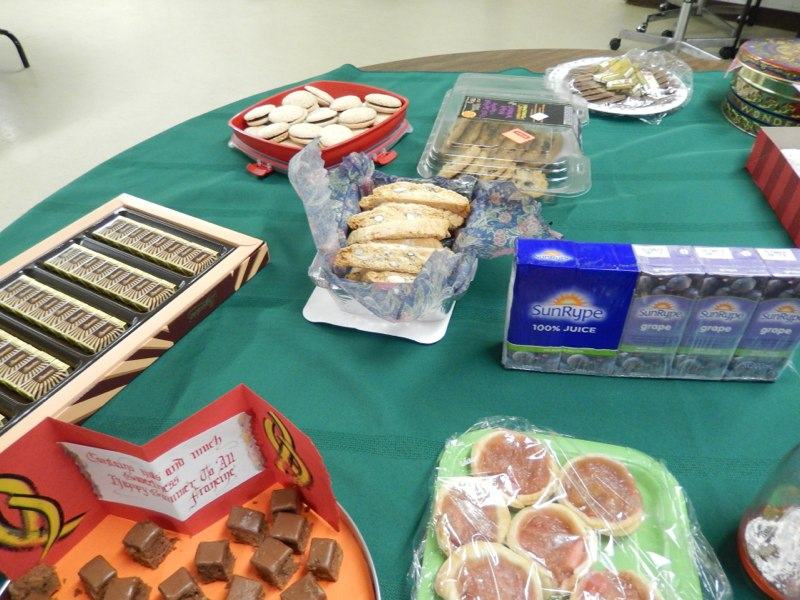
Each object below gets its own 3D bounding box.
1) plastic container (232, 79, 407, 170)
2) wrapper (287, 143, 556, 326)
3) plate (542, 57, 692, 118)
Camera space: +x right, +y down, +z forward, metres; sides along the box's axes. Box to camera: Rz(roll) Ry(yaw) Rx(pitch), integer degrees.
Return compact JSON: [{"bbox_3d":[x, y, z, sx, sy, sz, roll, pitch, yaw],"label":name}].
[{"bbox_3d":[-0.122,-0.268,0.888,0.226,0.053,0.226,25,49,28],"label":"plastic container"},{"bbox_3d":[0.016,-0.078,0.627,0.275,0.105,0.200,9,43,14],"label":"wrapper"},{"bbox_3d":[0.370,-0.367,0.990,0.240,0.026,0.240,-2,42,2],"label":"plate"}]

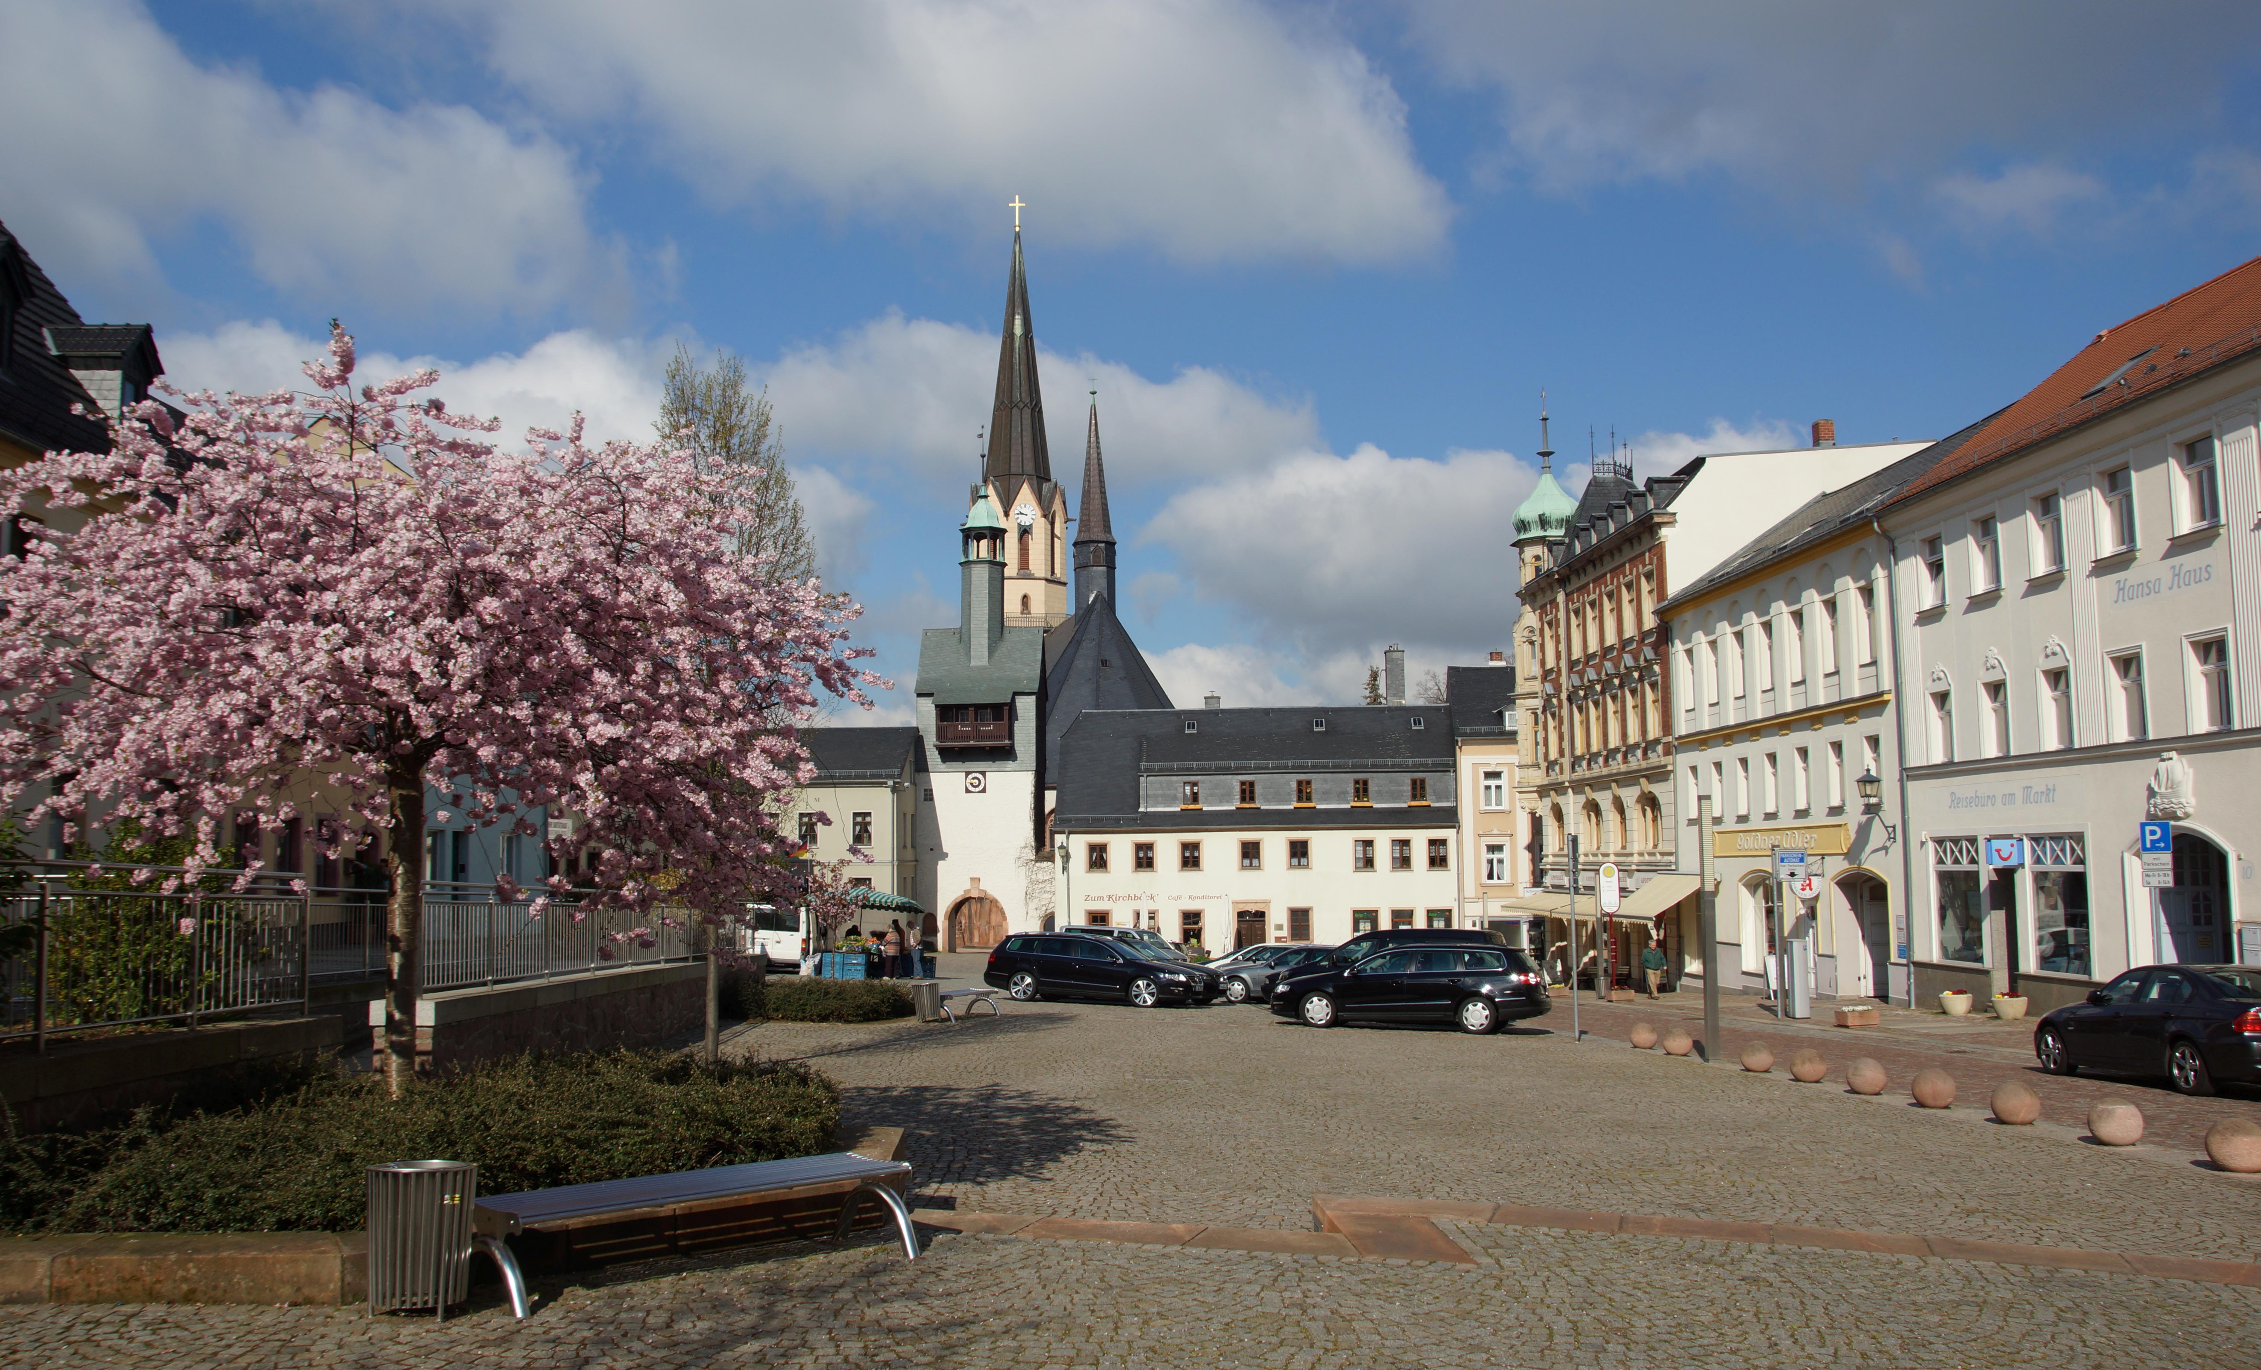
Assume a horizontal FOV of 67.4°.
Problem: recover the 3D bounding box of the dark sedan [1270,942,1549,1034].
[{"bbox_3d":[4.940,5.296,29.946,4.760,1.500,1.820,-1,-9,17],"label":"dark sedan"}]

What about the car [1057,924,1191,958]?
[{"bbox_3d":[0.376,7.485,46.302,4.500,1.750,1.820,-5,-10,35],"label":"car"}]

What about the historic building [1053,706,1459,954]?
[{"bbox_3d":[6.594,7.409,86.903,19.400,12.500,10.600,-1,-6,7],"label":"historic building"}]

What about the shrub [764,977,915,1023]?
[{"bbox_3d":[-5.128,5.519,29.792,2.700,0.650,2.200,-1,-6,0],"label":"shrub"}]

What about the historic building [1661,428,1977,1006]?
[{"bbox_3d":[21.999,0.791,45.470,10.000,15.400,14.800,0,-6,-1],"label":"historic building"}]

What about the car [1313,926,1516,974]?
[{"bbox_3d":[4.947,5.557,32.514,4.700,1.720,1.820,-2,-9,18],"label":"car"}]

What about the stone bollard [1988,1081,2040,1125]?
[{"bbox_3d":[8.100,3.827,15.499,0.404,0.381,0.404,-1,-6,0],"label":"stone bollard"}]

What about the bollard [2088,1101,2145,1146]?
[{"bbox_3d":[8.427,3.745,14.488,0.410,0.380,0.410,0,-6,0],"label":"bollard"}]

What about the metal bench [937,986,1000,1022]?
[{"bbox_3d":[-2.920,5.579,29.379,0.600,0.430,2.000,-2,-6,17],"label":"metal bench"}]

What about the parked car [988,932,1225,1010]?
[{"bbox_3d":[-0.785,6.135,36.577,4.770,1.510,1.820,-2,-9,19],"label":"parked car"}]

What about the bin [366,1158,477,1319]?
[{"bbox_3d":[-3.165,2.473,7.566,0.463,0.622,0.440,-1,-6,0],"label":"bin"}]

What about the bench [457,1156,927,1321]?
[{"bbox_3d":[-2.036,2.574,8.045,2.020,0.430,0.580,5,-8,-41],"label":"bench"}]

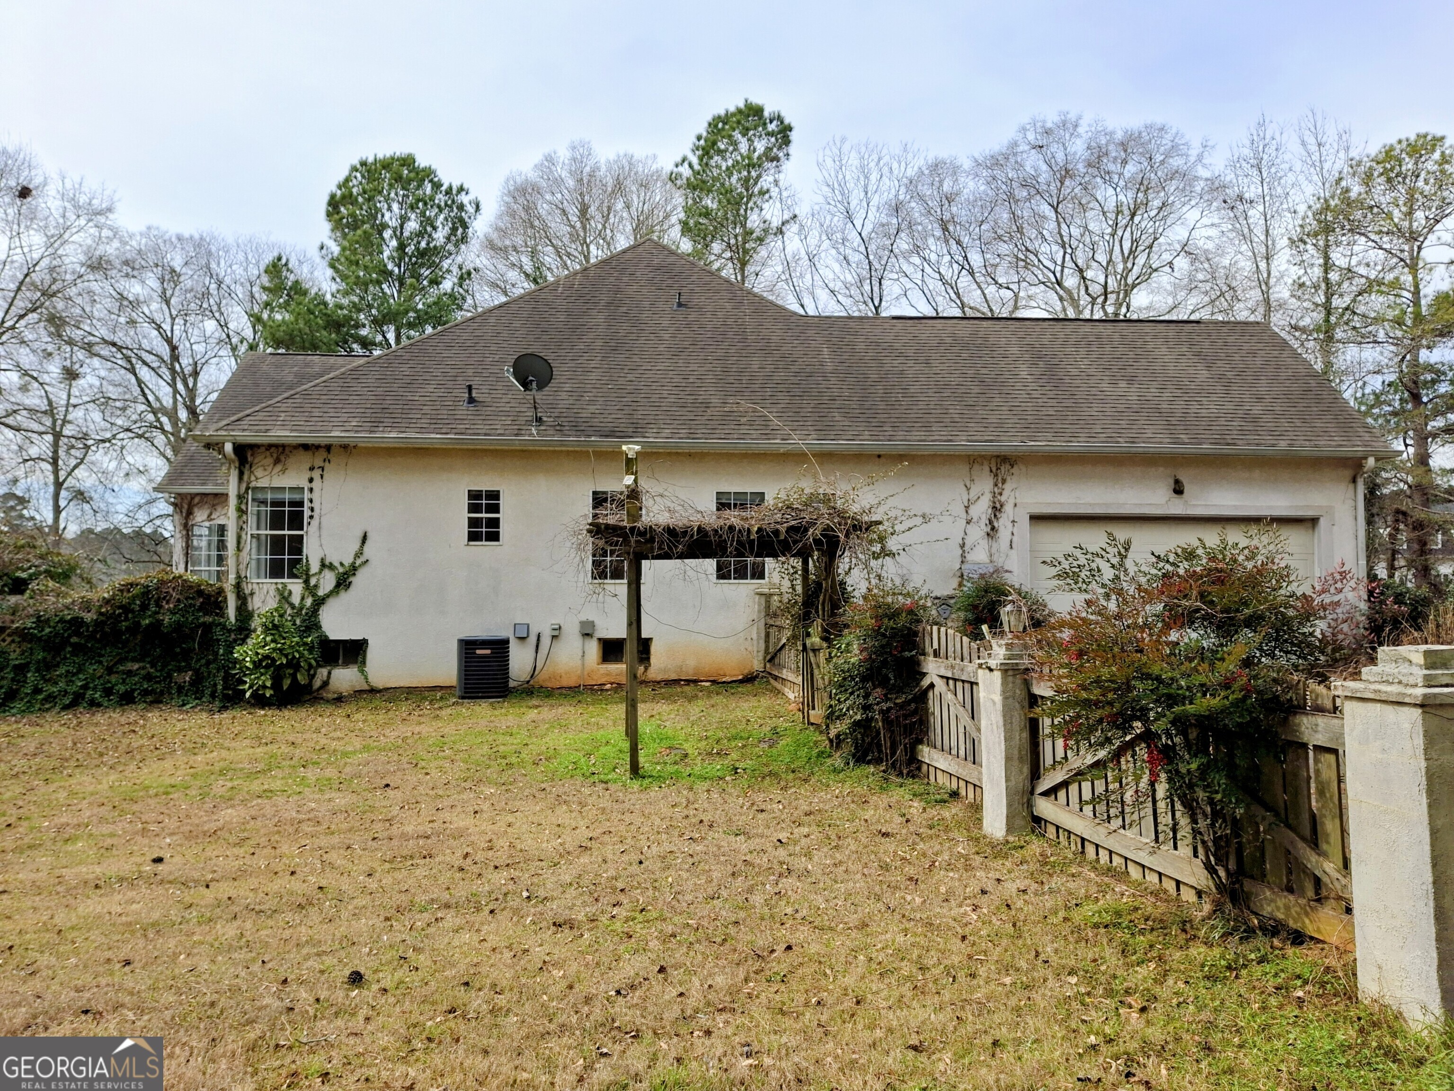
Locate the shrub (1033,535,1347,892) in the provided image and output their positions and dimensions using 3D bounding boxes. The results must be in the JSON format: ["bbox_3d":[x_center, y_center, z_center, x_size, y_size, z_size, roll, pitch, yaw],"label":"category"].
[{"bbox_3d":[2.252,0.845,5.159,1.450,1.850,1.350,-2,-4,30],"label":"shrub"}]

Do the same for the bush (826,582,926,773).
[{"bbox_3d":[1.376,1.139,9.749,0.980,1.750,1.050,0,-3,8],"label":"bush"}]

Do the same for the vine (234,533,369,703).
[{"bbox_3d":[-6.415,1.105,15.834,2.050,2.600,0.800,0,-3,-4],"label":"vine"}]

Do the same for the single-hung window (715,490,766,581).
[{"bbox_3d":[0.228,-0.137,16.826,0.840,1.490,0.100,0,-3,-4],"label":"single-hung window"}]

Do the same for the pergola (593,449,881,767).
[{"bbox_3d":[-0.039,0.612,10.182,2.500,2.860,2.500,0,-3,-6],"label":"pergola"}]

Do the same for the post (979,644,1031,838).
[{"bbox_3d":[1.901,1.287,7.186,0.290,1.370,0.290,2,-4,-25],"label":"post"}]

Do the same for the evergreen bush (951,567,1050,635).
[{"bbox_3d":[3.110,1.125,11.954,1.150,1.700,1.150,-1,-4,15],"label":"evergreen bush"}]

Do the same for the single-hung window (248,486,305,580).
[{"bbox_3d":[-6.970,-0.185,16.270,0.880,1.490,0.100,0,-3,-4],"label":"single-hung window"}]

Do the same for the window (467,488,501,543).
[{"bbox_3d":[-3.821,-0.447,16.530,0.570,0.880,0.100,0,-3,-4],"label":"window"}]

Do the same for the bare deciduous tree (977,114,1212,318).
[{"bbox_3d":[14.153,-6.159,40.444,9.500,20.500,9.500,-1,-4,19],"label":"bare deciduous tree"}]

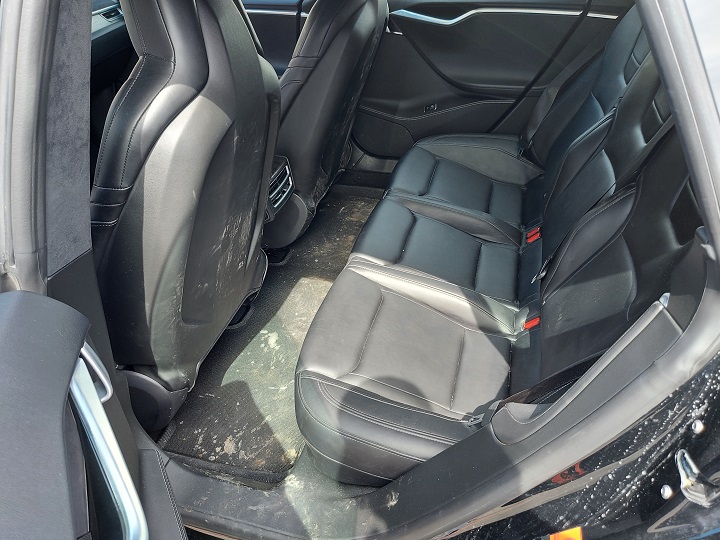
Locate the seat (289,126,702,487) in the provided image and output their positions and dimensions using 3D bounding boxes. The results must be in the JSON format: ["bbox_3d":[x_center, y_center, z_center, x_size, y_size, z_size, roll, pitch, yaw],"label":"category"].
[{"bbox_3d":[0.279,0.069,1.083,0.800,0.900,0.510,10,38,13],"label":"seat"}]

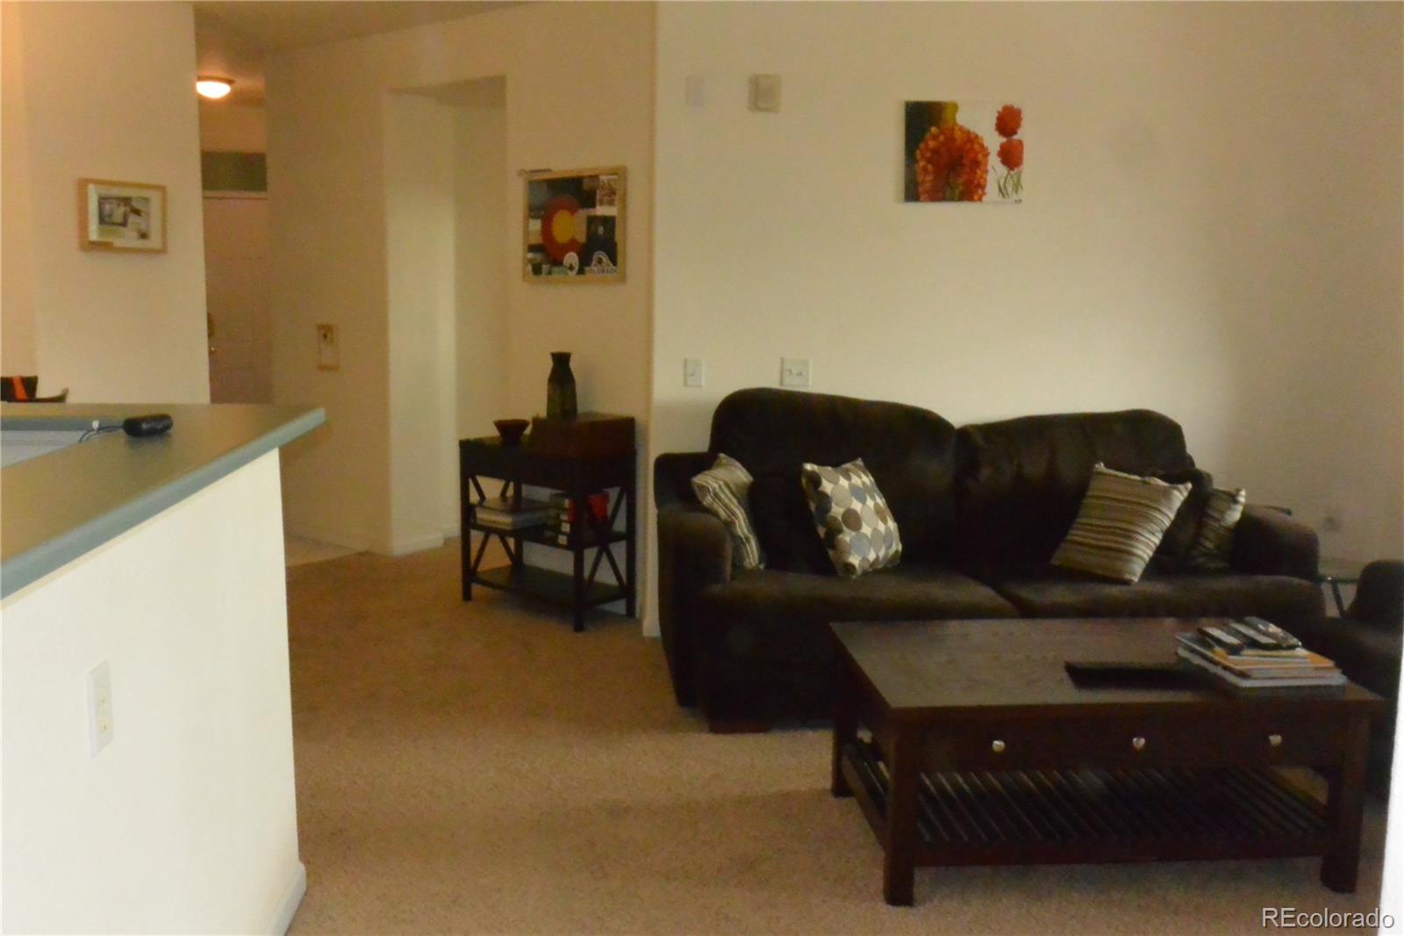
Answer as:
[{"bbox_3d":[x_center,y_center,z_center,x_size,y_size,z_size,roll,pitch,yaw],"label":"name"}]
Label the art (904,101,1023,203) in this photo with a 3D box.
[{"bbox_3d":[1.037,-1.241,5.063,0.474,0.392,0.030,1,9,-2],"label":"art"}]

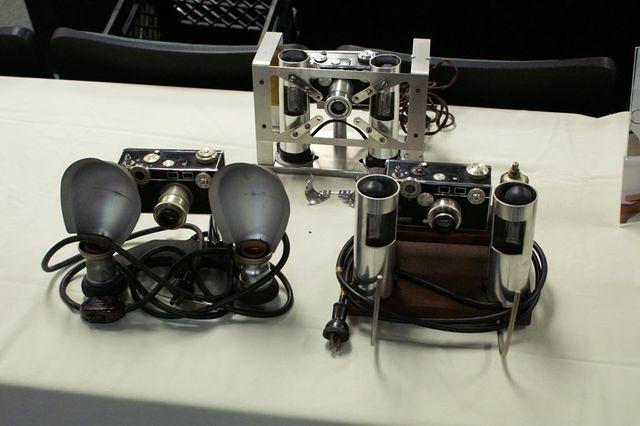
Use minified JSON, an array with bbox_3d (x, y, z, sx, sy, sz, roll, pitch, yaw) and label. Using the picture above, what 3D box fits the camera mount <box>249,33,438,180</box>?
[{"bbox_3d":[0.058,-0.170,1.466,0.306,0.186,0.140,4,36,6],"label":"camera mount"}]

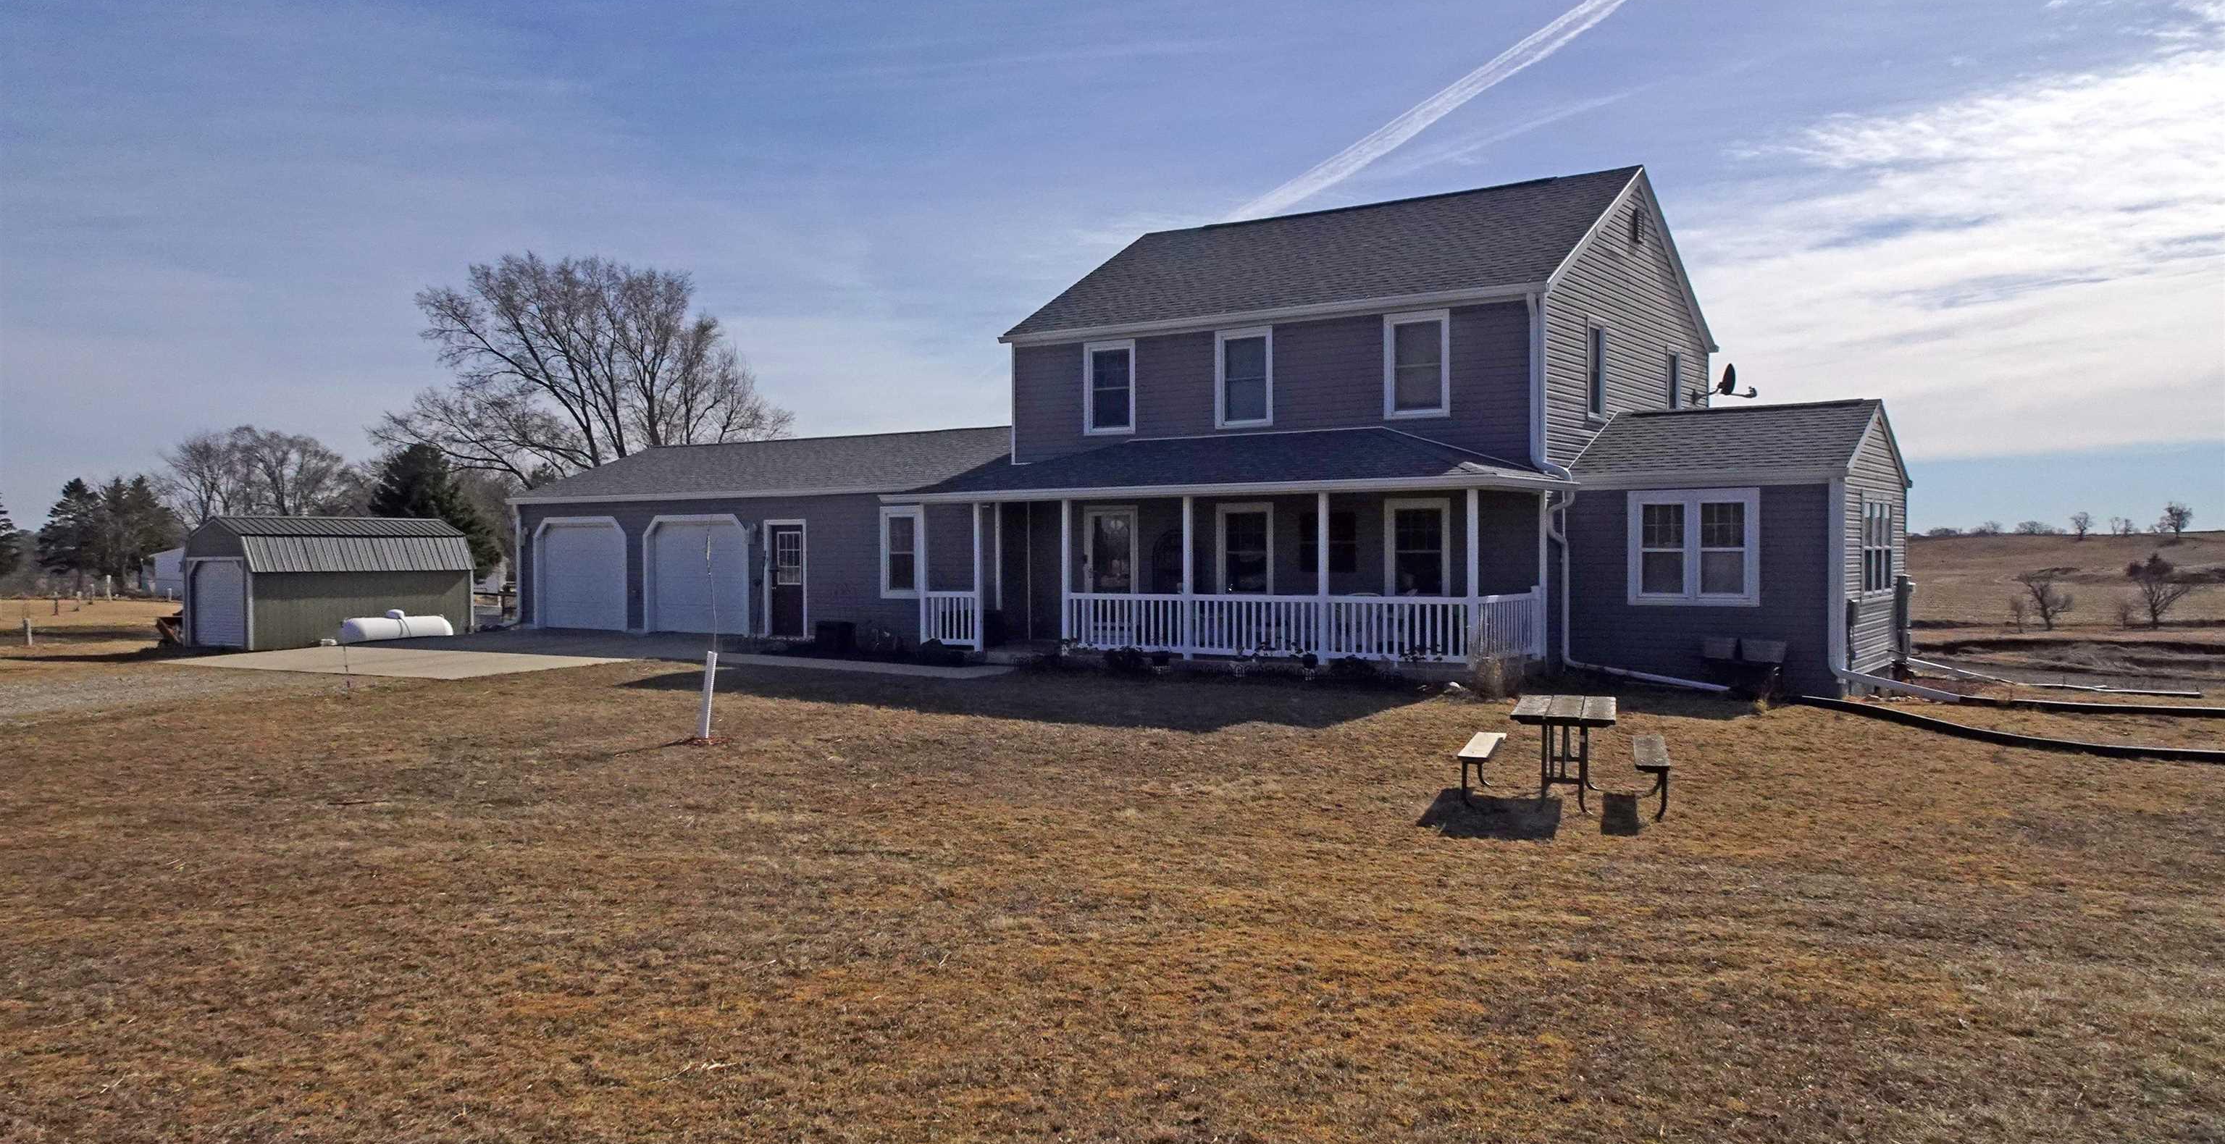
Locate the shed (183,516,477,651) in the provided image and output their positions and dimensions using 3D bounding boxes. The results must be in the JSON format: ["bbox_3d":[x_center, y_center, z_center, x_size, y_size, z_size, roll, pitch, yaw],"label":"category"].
[{"bbox_3d":[-21.382,0.218,42.372,3.800,3.401,6.250,1,1,35],"label":"shed"}]

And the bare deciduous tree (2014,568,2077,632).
[{"bbox_3d":[63.473,1.834,105.000,4.259,4.259,3.833,0,1,0],"label":"bare deciduous tree"}]

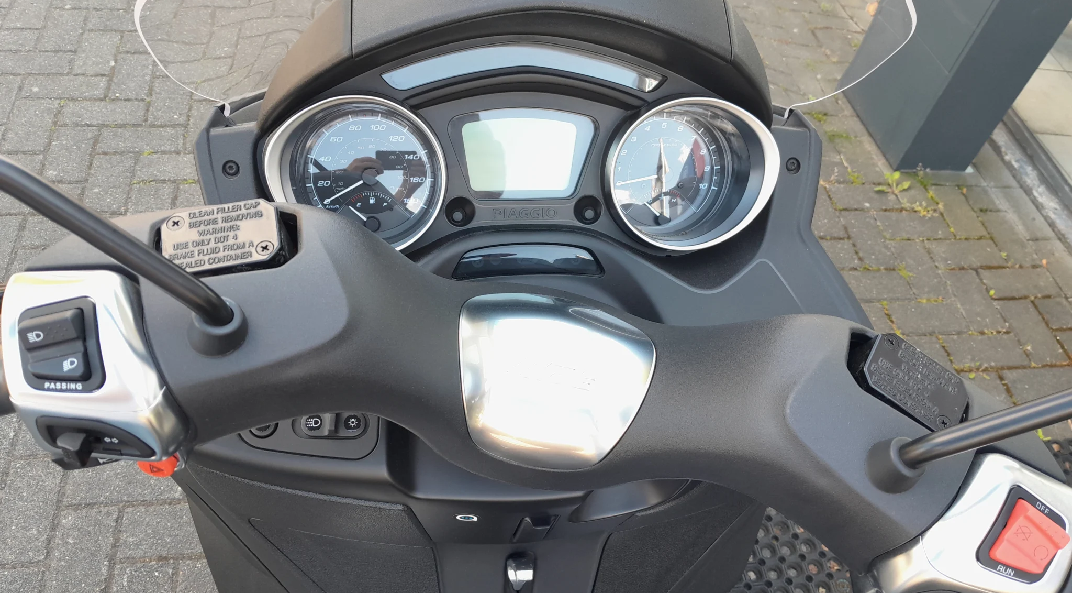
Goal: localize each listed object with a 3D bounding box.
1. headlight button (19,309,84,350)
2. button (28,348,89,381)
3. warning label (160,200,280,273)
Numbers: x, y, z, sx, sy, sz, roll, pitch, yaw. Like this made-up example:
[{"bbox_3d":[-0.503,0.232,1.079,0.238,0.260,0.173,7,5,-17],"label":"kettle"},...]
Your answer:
[{"bbox_3d":[-0.216,0.015,0.360,0.025,0.008,0.014,-13,86,-15],"label":"headlight button"},{"bbox_3d":[-0.213,0.031,0.359,0.024,0.007,0.011,-13,86,-15],"label":"button"},{"bbox_3d":[-0.156,-0.028,0.401,0.055,0.006,0.037,-11,60,-9],"label":"warning label"}]

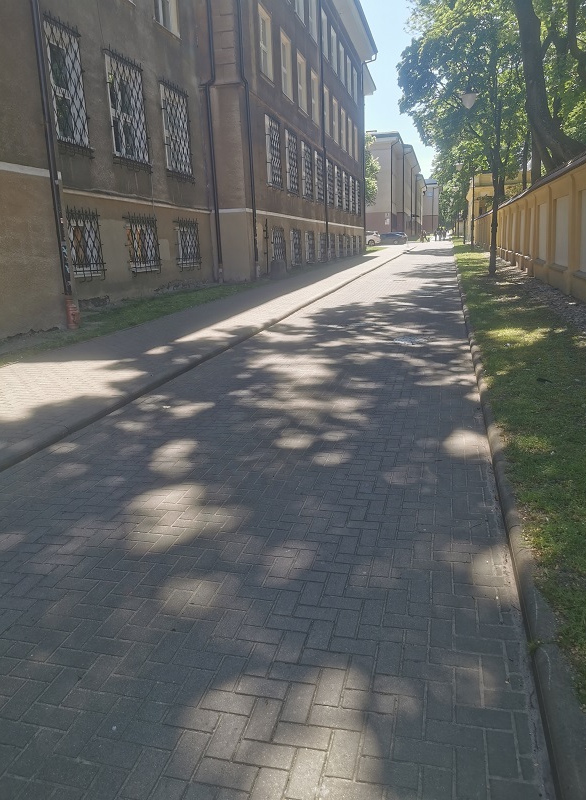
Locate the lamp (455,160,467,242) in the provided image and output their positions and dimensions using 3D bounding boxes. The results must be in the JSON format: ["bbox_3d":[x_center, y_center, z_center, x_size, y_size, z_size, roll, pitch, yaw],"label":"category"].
[{"bbox_3d":[15.573,-18.098,57.648,0.950,7.248,0.450,1,14,14],"label":"lamp"}]

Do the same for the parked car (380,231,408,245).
[{"bbox_3d":[11.154,-18.752,72.500,4.300,1.480,1.790,2,14,19],"label":"parked car"}]

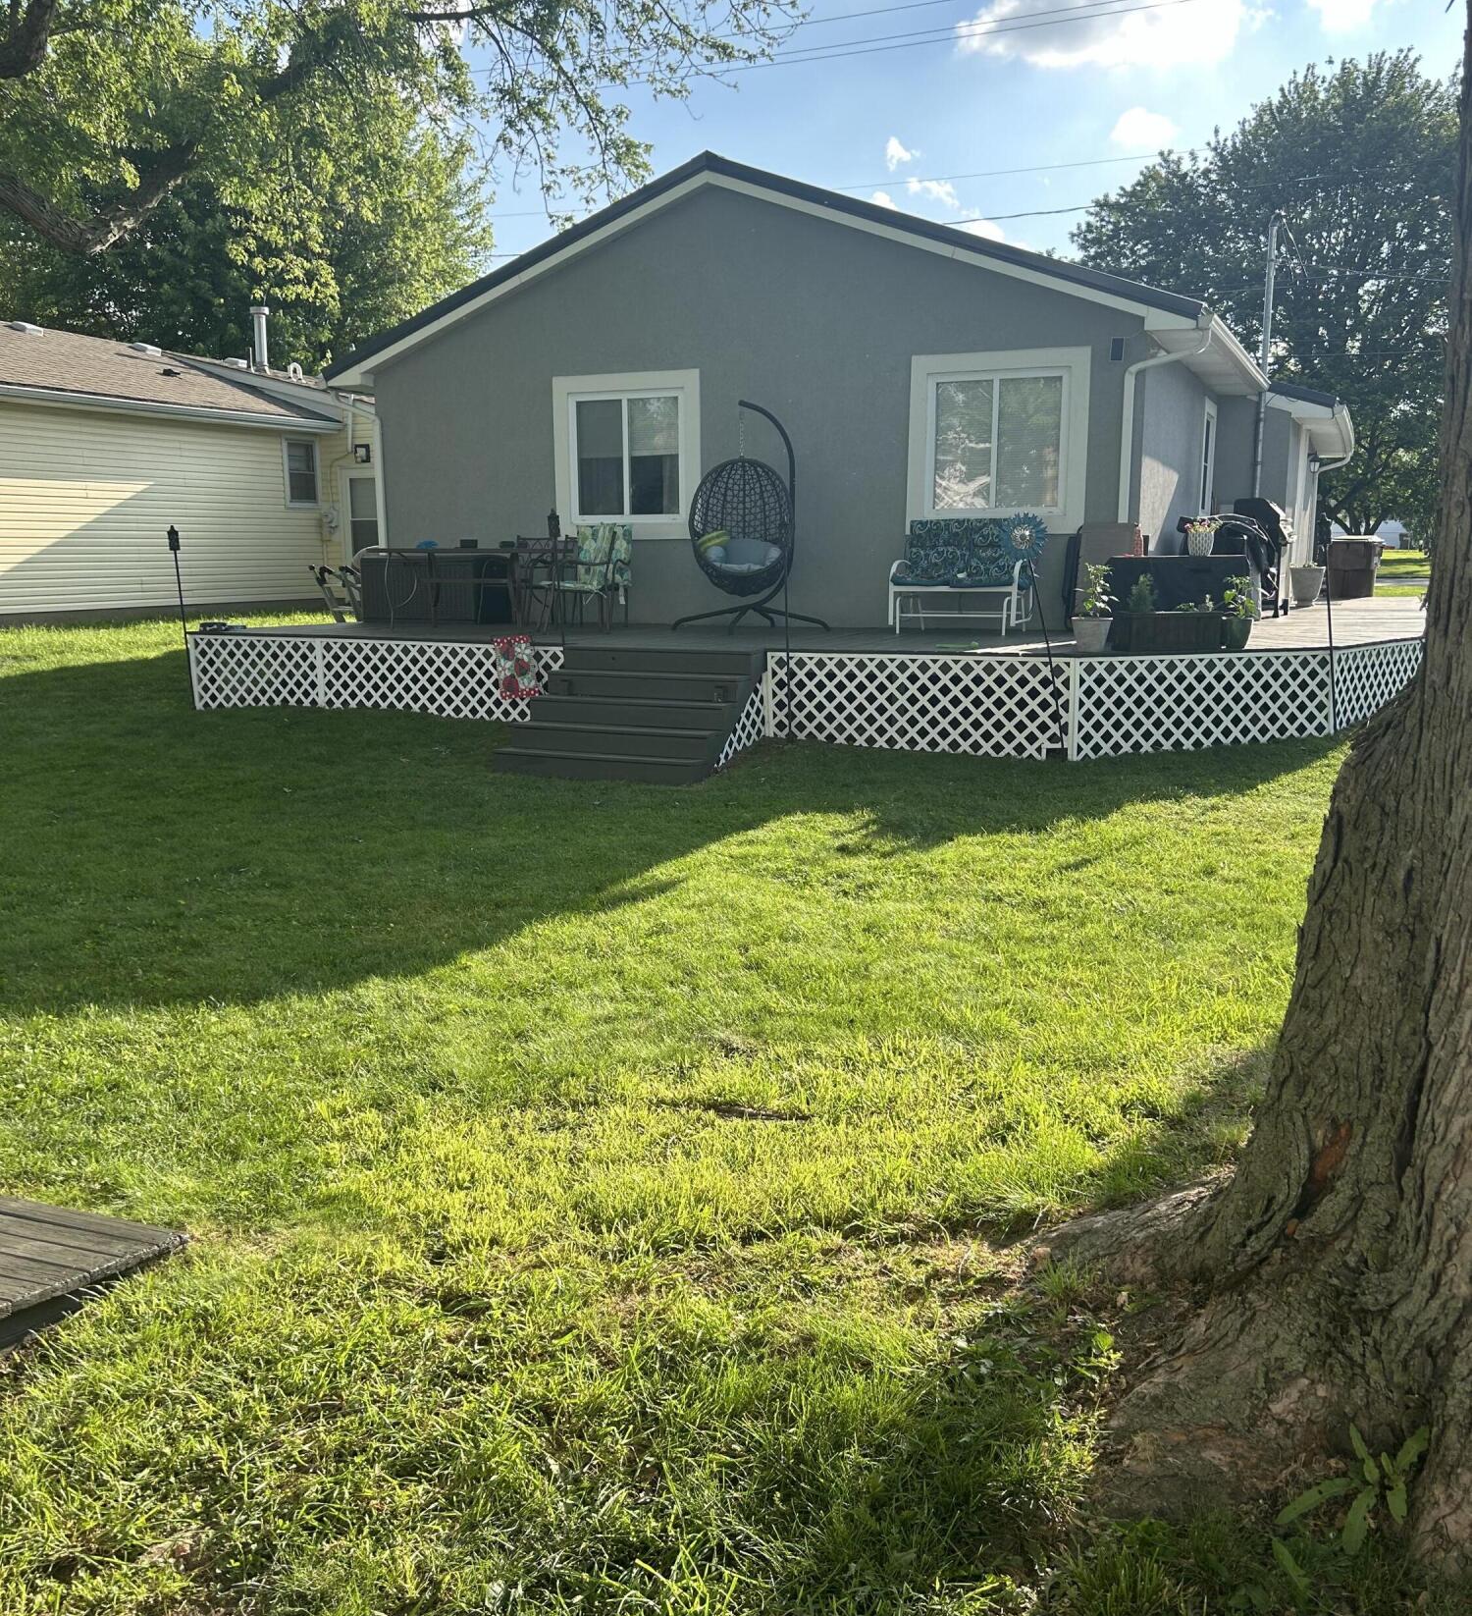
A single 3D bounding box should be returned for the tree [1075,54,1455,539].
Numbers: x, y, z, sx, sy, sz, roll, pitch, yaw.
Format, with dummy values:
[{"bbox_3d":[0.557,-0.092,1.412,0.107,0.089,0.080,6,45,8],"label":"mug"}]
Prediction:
[{"bbox_3d":[14.533,-11.279,35.128,12.000,12.603,11.500,4,11,21],"label":"tree"}]

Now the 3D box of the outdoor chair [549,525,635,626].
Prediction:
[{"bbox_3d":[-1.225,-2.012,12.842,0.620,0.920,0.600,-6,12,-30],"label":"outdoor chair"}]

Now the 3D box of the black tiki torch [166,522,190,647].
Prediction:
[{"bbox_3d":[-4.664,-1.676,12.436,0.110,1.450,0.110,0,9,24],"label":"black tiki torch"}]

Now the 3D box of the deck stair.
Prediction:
[{"bbox_3d":[-0.716,-0.653,10.032,1.600,0.780,1.080,4,11,21],"label":"deck stair"}]

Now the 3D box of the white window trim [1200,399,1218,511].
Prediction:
[{"bbox_3d":[5.182,-3.796,16.087,0.090,1.300,1.217,4,11,23],"label":"white window trim"}]

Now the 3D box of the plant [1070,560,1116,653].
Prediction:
[{"bbox_3d":[2.463,-1.378,10.114,0.290,0.610,0.290,4,11,23],"label":"plant"}]

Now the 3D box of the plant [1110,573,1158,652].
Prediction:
[{"bbox_3d":[2.760,-1.351,10.182,0.320,0.540,0.300,4,11,23],"label":"plant"}]

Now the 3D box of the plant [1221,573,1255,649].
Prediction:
[{"bbox_3d":[3.540,-1.377,10.348,0.240,0.520,0.240,4,11,23],"label":"plant"}]

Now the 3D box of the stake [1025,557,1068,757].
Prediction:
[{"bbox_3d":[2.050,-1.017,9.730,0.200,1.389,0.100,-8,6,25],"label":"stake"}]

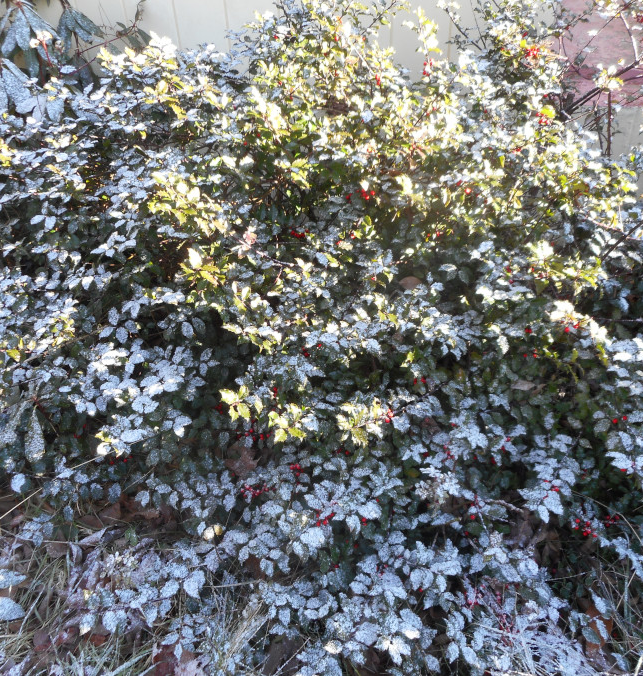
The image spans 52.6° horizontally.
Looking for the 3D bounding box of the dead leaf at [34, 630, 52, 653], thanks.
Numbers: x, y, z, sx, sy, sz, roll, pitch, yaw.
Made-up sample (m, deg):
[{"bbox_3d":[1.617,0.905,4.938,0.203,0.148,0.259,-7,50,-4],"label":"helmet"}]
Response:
[{"bbox_3d":[-0.628,0.683,1.465,0.037,0.015,0.048,-3,45,0],"label":"dead leaf"}]

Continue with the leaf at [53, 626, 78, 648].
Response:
[{"bbox_3d":[-0.577,0.675,1.473,0.055,0.020,0.040,-21,39,-25],"label":"leaf"}]

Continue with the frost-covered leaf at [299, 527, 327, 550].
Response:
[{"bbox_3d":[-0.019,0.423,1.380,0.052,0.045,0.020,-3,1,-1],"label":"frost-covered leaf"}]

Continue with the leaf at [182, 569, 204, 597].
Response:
[{"bbox_3d":[-0.271,0.521,1.380,0.042,0.060,0.020,-6,1,-7],"label":"leaf"}]

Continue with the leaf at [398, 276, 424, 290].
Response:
[{"bbox_3d":[0.267,-0.157,1.955,0.080,0.020,0.060,-3,55,0],"label":"leaf"}]

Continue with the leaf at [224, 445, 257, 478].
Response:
[{"bbox_3d":[-0.221,0.338,1.778,0.085,0.020,0.085,-3,70,0],"label":"leaf"}]

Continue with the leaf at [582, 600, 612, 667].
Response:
[{"bbox_3d":[0.590,0.634,1.396,0.060,0.025,0.145,9,60,7],"label":"leaf"}]

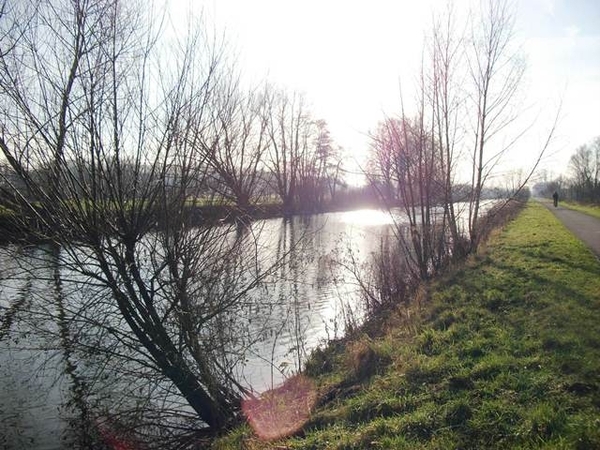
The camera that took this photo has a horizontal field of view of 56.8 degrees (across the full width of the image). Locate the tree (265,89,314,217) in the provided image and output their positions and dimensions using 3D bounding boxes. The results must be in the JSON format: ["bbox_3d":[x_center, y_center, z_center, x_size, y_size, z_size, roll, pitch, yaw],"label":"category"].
[{"bbox_3d":[-1.182,-7.553,57.000,4.834,12.818,4.800,0,3,0],"label":"tree"}]

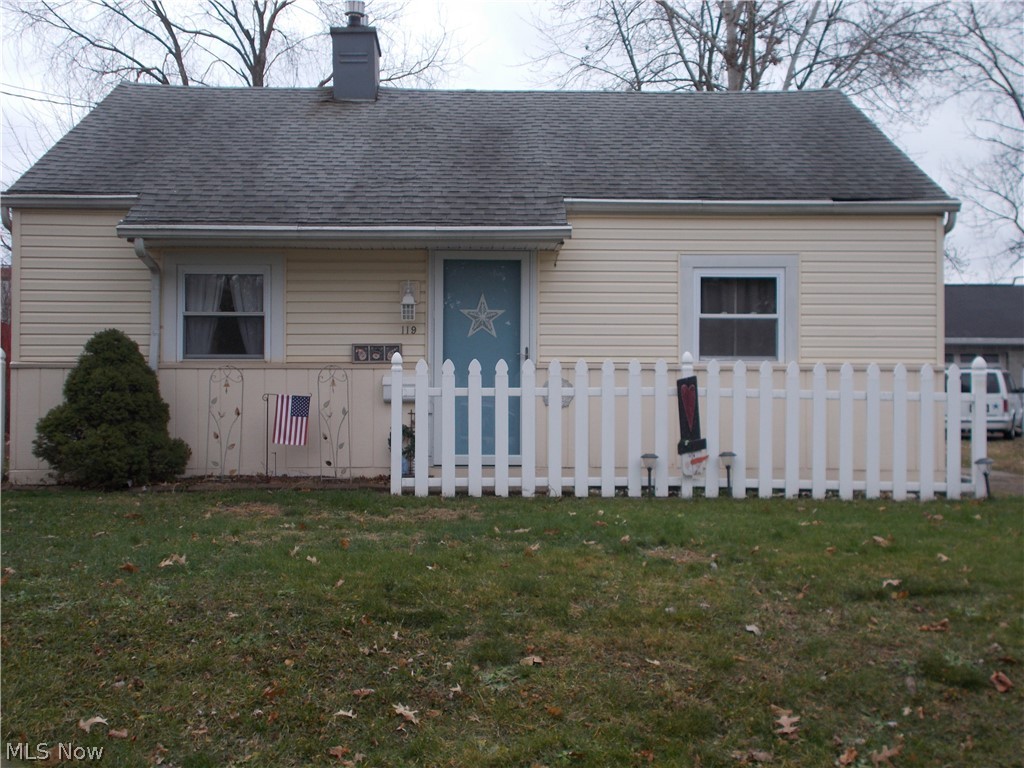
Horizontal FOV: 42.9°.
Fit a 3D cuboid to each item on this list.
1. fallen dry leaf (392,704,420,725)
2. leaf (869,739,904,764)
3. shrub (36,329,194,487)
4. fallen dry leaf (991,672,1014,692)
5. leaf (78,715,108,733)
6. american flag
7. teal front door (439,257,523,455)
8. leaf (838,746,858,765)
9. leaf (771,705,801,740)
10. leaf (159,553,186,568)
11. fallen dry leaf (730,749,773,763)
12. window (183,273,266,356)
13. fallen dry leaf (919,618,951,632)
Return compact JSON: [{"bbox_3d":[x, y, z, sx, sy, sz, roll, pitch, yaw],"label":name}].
[{"bbox_3d":[-0.383,1.195,4.720,0.105,0.045,0.100,0,0,-2],"label":"fallen dry leaf"},{"bbox_3d":[1.264,1.241,4.383,0.115,0.040,0.130,0,-1,0],"label":"leaf"},{"bbox_3d":[-3.538,0.216,11.500,1.400,1.410,1.320,0,0,-2],"label":"shrub"},{"bbox_3d":[1.978,1.200,5.248,0.085,0.045,0.100,0,-1,0],"label":"fallen dry leaf"},{"bbox_3d":[-1.507,1.226,4.688,0.105,0.035,0.080,0,-1,0],"label":"leaf"},{"bbox_3d":[-2.033,0.337,12.000,0.330,0.470,0.030,0,0,-2],"label":"american flag"},{"bbox_3d":[-0.291,-0.250,12.400,0.820,1.940,0.070,0,0,-2],"label":"teal front door"},{"bbox_3d":[1.125,1.242,4.353,0.070,0.035,0.075,0,-1,0],"label":"leaf"},{"bbox_3d":[0.971,1.202,4.620,0.110,0.050,0.140,0,0,-2],"label":"leaf"},{"bbox_3d":[-2.063,1.073,7.910,0.160,0.045,0.120,0,-1,0],"label":"leaf"},{"bbox_3d":[0.786,1.219,4.270,0.137,0.030,0.100,0,0,-2],"label":"fallen dry leaf"},{"bbox_3d":[-2.739,-0.657,12.400,0.840,0.870,0.090,0,-1,-2],"label":"window"},{"bbox_3d":[1.980,1.132,6.100,0.145,0.045,0.110,0,0,-2],"label":"fallen dry leaf"}]

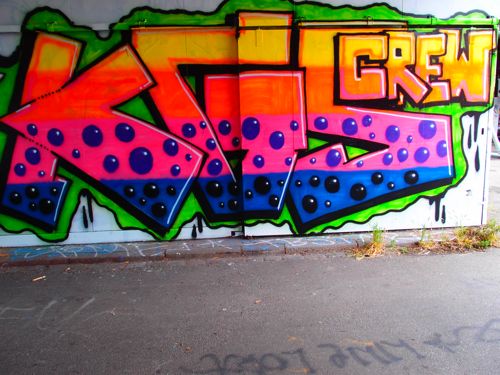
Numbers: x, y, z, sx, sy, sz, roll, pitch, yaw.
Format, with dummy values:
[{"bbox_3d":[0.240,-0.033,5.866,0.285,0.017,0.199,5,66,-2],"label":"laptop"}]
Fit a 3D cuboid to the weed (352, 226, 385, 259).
[{"bbox_3d":[1.430,0.644,4.891,0.340,0.320,0.270,-2,9,-4],"label":"weed"}]

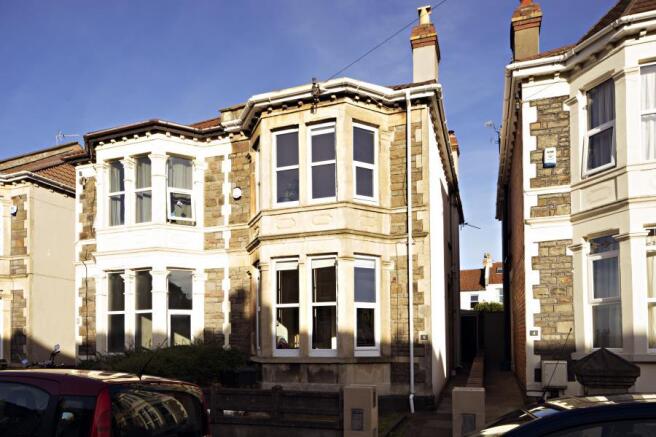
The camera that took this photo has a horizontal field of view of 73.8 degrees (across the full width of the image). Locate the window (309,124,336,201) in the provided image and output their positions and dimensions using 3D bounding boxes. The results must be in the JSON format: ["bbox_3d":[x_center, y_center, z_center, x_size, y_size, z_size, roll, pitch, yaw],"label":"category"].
[{"bbox_3d":[-0.132,-1.307,10.203,0.741,1.914,0.120,0,0,19],"label":"window"}]

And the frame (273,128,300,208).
[{"bbox_3d":[-1.000,-1.200,10.494,0.732,1.920,0.120,0,0,19],"label":"frame"}]

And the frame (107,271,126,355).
[{"bbox_3d":[-5.867,2.579,12.122,0.698,2.274,0.120,0,0,19],"label":"frame"}]

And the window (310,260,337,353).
[{"bbox_3d":[-0.120,2.065,10.199,0.716,2.310,0.120,0,0,19],"label":"window"}]

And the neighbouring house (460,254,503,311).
[{"bbox_3d":[13.516,6.000,38.000,6.500,7.000,6.500,0,0,19],"label":"neighbouring house"}]

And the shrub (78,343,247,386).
[{"bbox_3d":[-4.085,3.661,10.600,4.500,1.250,1.200,0,0,19],"label":"shrub"}]

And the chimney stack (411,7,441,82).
[{"bbox_3d":[2.679,-4.798,12.055,0.679,2.087,0.660,0,0,19],"label":"chimney stack"}]

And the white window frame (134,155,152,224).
[{"bbox_3d":[-4.319,-0.680,10.250,0.600,1.660,0.120,-2,-4,20],"label":"white window frame"}]

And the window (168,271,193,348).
[{"bbox_3d":[-4.005,2.497,11.929,0.764,2.265,0.120,0,0,-29],"label":"window"}]

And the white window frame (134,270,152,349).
[{"bbox_3d":[-4.995,2.489,11.830,0.665,2.219,0.120,0,0,19],"label":"white window frame"}]

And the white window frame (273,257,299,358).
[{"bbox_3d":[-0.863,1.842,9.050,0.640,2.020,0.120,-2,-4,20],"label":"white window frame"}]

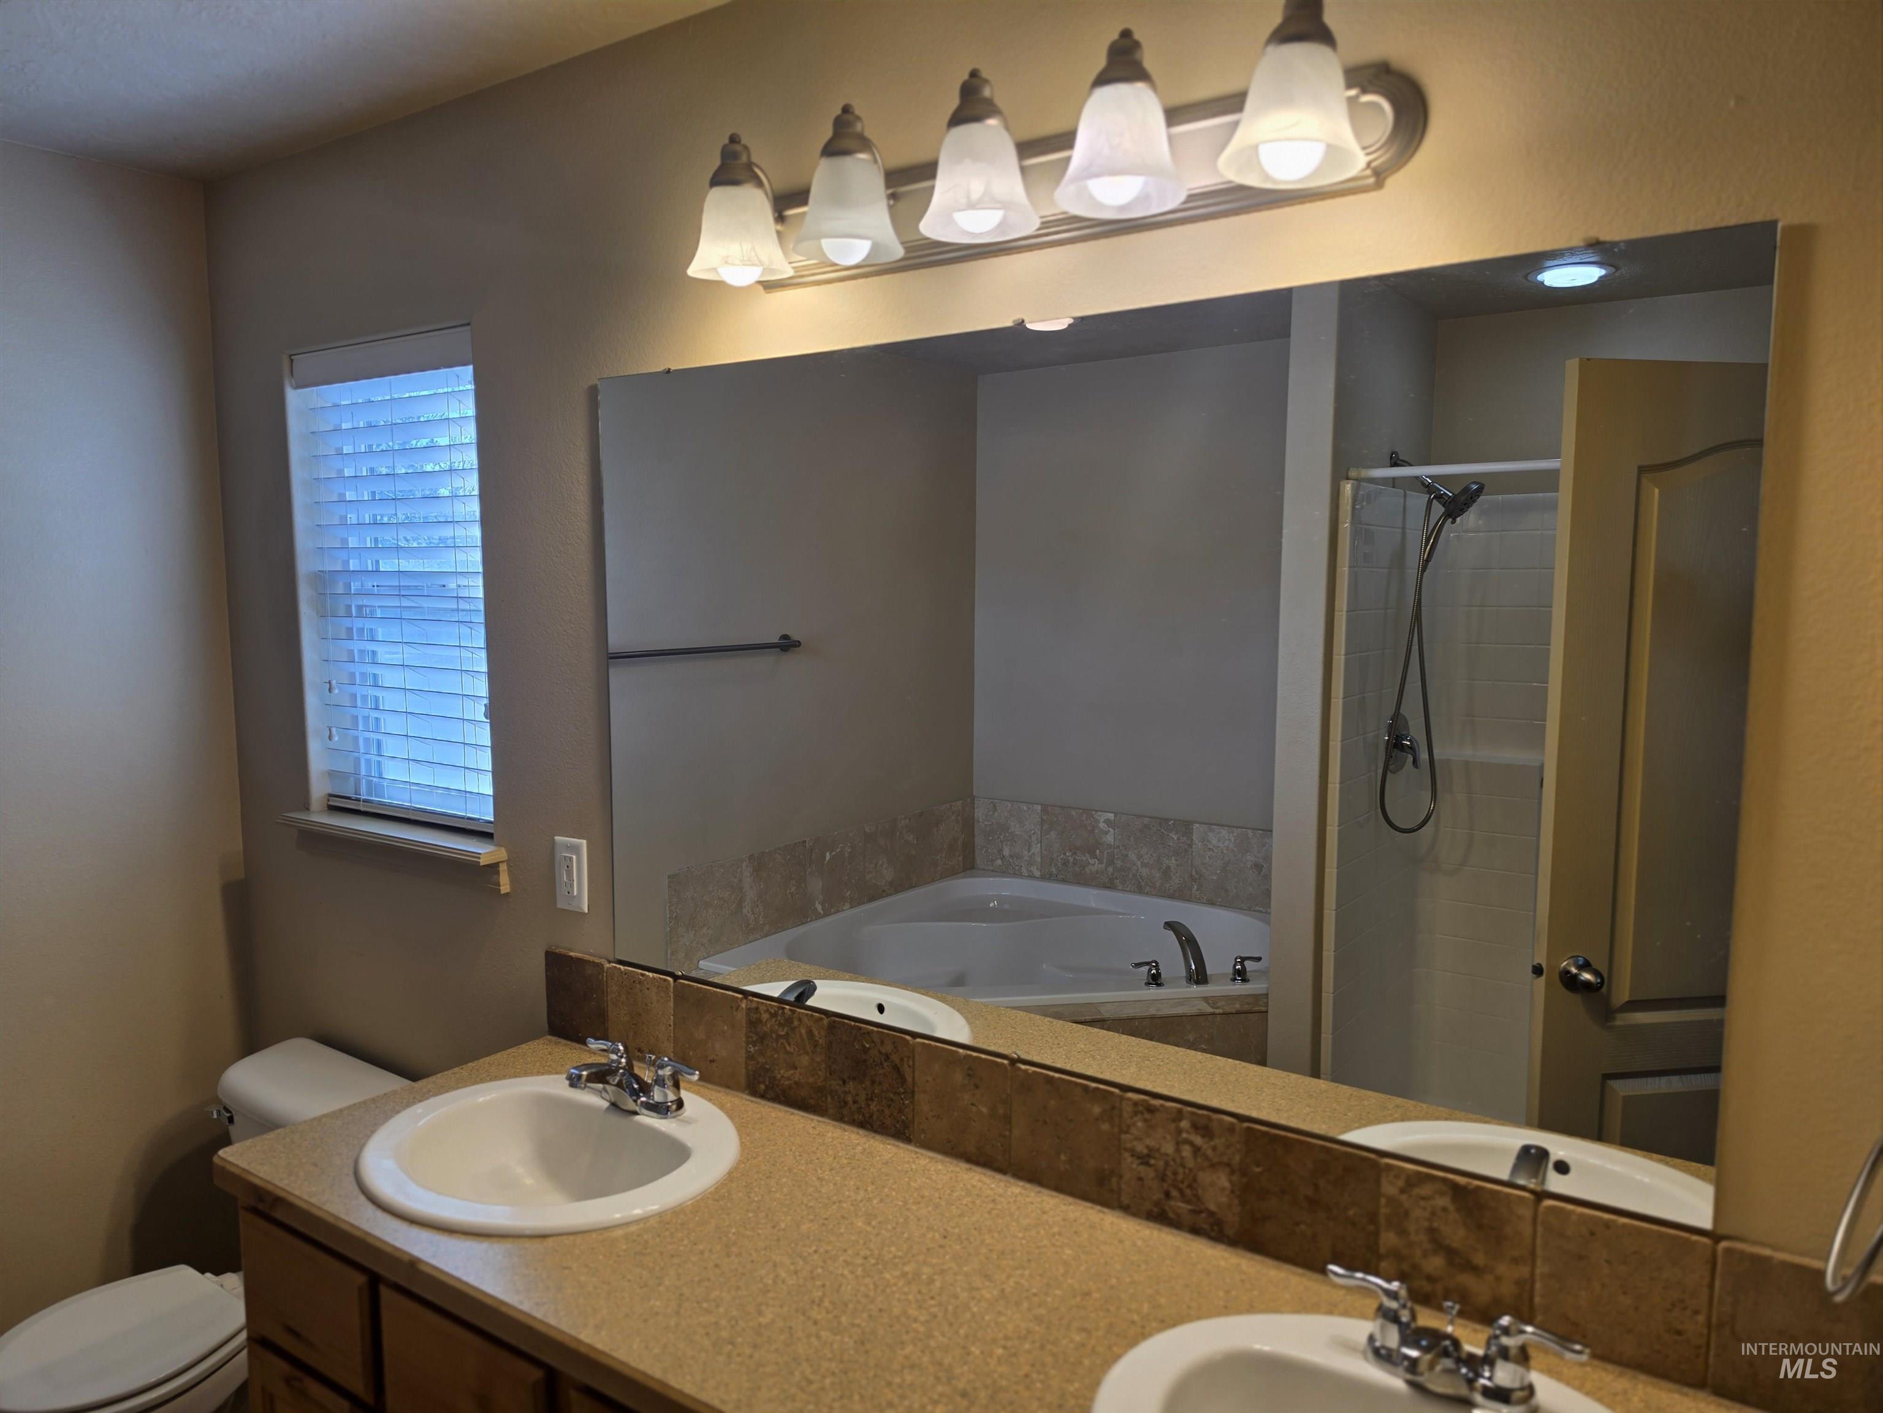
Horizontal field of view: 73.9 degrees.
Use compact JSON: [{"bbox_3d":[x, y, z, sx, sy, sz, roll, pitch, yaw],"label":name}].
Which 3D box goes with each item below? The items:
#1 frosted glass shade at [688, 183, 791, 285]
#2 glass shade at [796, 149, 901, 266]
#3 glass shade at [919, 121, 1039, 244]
[{"bbox_3d":[-0.257,-0.610,1.597,0.137,0.104,0.137,0,6,0],"label":"frosted glass shade"},{"bbox_3d":[-0.110,-0.601,1.500,0.137,0.104,0.137,0,6,0],"label":"glass shade"},{"bbox_3d":[0.043,-0.591,1.400,0.137,0.104,0.137,0,6,0],"label":"glass shade"}]

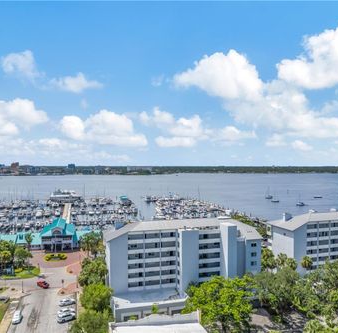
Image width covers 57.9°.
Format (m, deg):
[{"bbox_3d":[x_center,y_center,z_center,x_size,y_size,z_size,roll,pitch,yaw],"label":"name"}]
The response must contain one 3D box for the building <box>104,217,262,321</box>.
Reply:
[{"bbox_3d":[3.900,30.700,97.000,47.000,25.500,22.000,0,0,-9],"label":"building"}]

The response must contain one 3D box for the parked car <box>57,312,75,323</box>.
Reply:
[{"bbox_3d":[-28.129,41.175,84.221,4.700,1.650,1.870,0,0,-34],"label":"parked car"}]

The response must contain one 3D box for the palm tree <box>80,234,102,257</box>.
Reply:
[{"bbox_3d":[-36.204,36.350,140.491,8.000,11.300,8.000,0,0,-16],"label":"palm tree"}]

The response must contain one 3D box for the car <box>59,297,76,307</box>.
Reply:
[{"bbox_3d":[-32.000,42.750,96.400,4.800,1.500,1.850,0,0,-25],"label":"car"}]

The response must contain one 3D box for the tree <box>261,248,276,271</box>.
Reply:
[{"bbox_3d":[36.816,36.350,113.000,4.800,11.300,4.800,0,0,0],"label":"tree"}]

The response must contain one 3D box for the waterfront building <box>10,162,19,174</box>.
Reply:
[{"bbox_3d":[-700.000,10.500,1400.000,36.000,54.000,32.000,0,0,-12],"label":"waterfront building"}]

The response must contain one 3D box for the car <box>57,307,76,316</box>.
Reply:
[{"bbox_3d":[-29.114,41.250,87.257,4.700,1.500,1.850,0,0,-34],"label":"car"}]

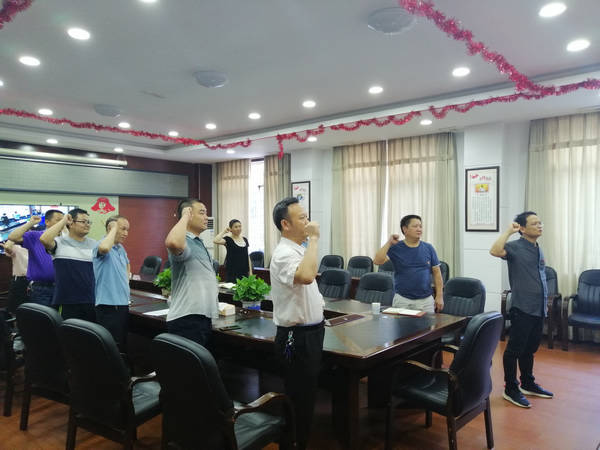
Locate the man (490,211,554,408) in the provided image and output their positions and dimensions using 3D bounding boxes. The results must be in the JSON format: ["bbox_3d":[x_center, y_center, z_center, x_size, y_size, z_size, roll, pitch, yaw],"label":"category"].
[{"bbox_3d":[2.030,0.720,4.250,0.620,1.710,0.440,0,0,-37],"label":"man"}]

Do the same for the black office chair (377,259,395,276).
[{"bbox_3d":[1.426,1.071,7.844,0.600,0.970,0.660,0,0,41],"label":"black office chair"}]

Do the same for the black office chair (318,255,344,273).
[{"bbox_3d":[0.470,1.057,8.722,0.600,0.980,0.630,0,0,41],"label":"black office chair"}]

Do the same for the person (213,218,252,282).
[{"bbox_3d":[-1.053,0.742,7.300,0.620,1.640,0.420,0,0,-40],"label":"person"}]

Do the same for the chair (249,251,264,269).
[{"bbox_3d":[-1.153,1.063,10.074,0.600,0.970,0.660,0,0,41],"label":"chair"}]

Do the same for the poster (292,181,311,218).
[{"bbox_3d":[0.031,-0.379,9.503,0.490,0.980,0.030,0,0,41],"label":"poster"}]

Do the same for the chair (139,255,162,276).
[{"bbox_3d":[-2.838,1.065,8.486,0.600,0.980,0.630,0,0,41],"label":"chair"}]

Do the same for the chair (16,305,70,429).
[{"bbox_3d":[-1.790,1.097,3.770,0.600,0.970,0.660,0,0,30],"label":"chair"}]

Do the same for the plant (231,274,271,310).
[{"bbox_3d":[-0.487,0.692,4.701,0.380,0.390,0.380,0,0,0],"label":"plant"}]

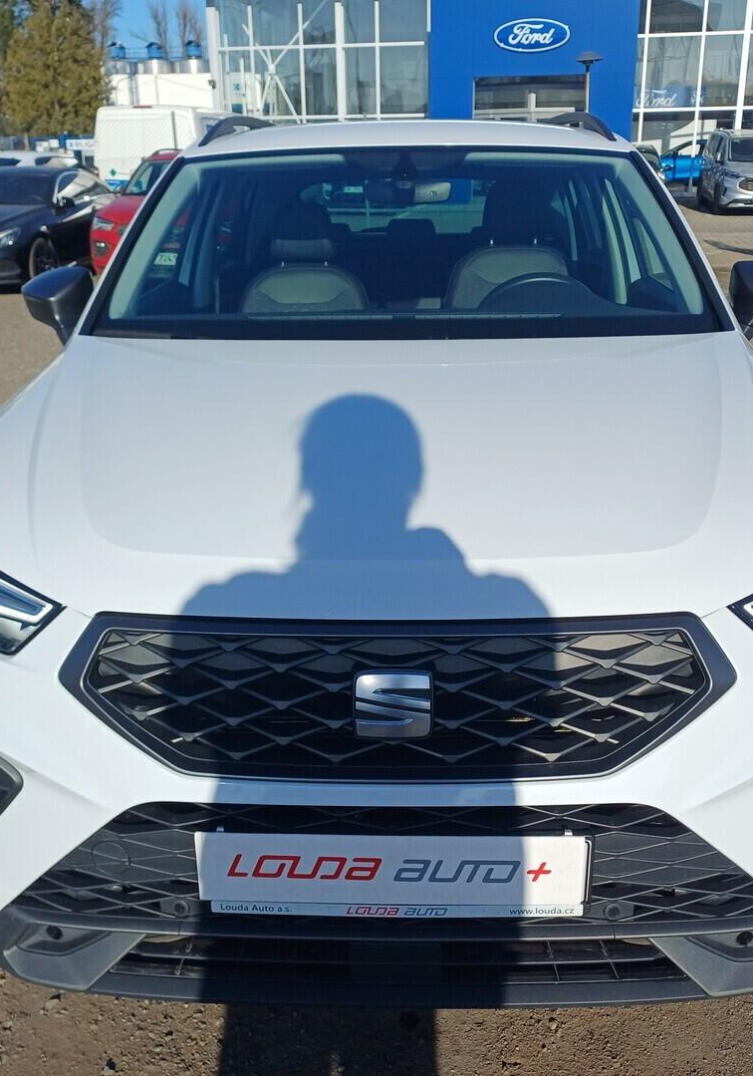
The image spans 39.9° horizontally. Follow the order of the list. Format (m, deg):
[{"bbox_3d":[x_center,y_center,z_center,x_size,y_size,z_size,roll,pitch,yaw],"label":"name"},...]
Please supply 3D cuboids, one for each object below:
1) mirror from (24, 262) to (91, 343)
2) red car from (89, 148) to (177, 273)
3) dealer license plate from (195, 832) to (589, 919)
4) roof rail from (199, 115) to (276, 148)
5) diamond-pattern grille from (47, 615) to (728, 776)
[{"bbox_3d":[-0.836,-0.604,2.688,0.205,0.190,0.150,0,21,2],"label":"mirror"},{"bbox_3d":[-2.150,-3.845,12.349,1.780,1.550,4.140,-1,21,-1],"label":"red car"},{"bbox_3d":[0.016,0.457,1.407,0.525,0.135,0.020,0,21,2],"label":"dealer license plate"},{"bbox_3d":[-0.458,-1.509,3.884,0.090,0.100,1.900,0,21,2],"label":"roof rail"},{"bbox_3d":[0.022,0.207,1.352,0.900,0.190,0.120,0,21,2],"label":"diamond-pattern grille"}]

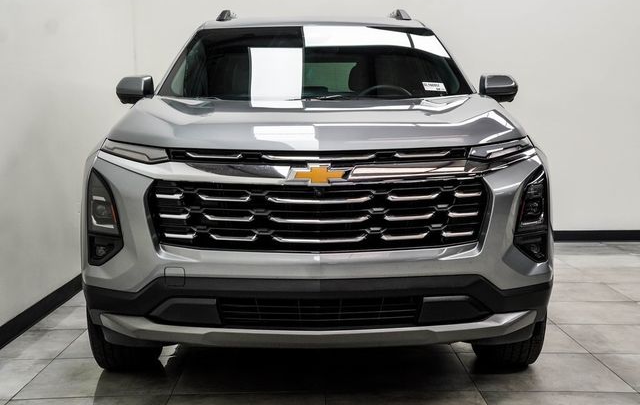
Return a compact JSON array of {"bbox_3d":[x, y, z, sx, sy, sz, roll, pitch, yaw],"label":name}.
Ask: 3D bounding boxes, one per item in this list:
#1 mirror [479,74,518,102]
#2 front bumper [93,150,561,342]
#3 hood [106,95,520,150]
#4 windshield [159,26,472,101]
[{"bbox_3d":[0.915,-0.587,4.747,0.215,0.155,0.150,0,5,-1],"label":"mirror"},{"bbox_3d":[-0.010,0.143,3.385,1.850,0.690,0.600,0,5,-1],"label":"front bumper"},{"bbox_3d":[-0.010,-0.329,3.736,1.570,0.220,1.200,0,5,-1],"label":"hood"},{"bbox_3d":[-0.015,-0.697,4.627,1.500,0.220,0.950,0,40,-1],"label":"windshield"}]

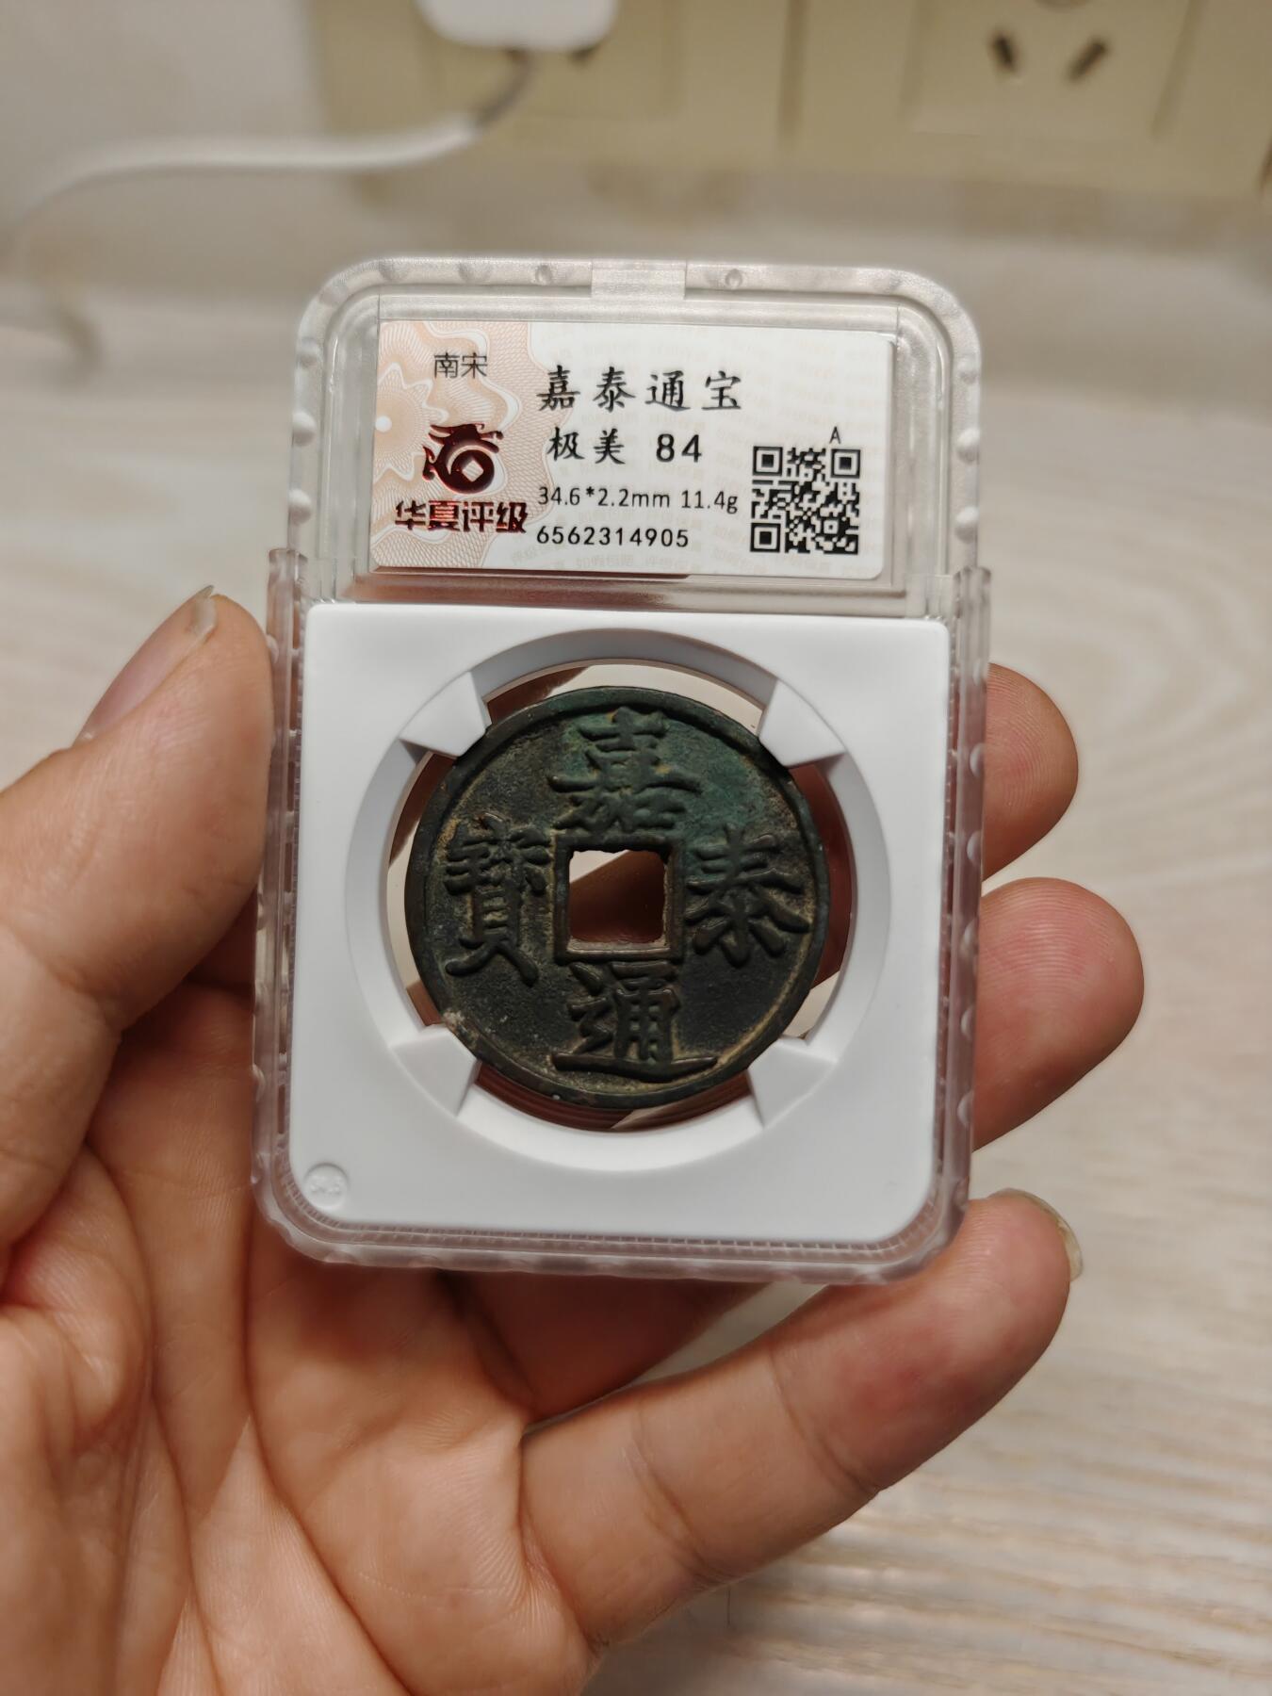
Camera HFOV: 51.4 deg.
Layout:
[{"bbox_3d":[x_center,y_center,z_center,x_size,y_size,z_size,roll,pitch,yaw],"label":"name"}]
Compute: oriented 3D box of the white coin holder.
[{"bbox_3d":[-0.001,-0.006,0.109,0.059,0.009,0.083,2,90,1],"label":"white coin holder"}]

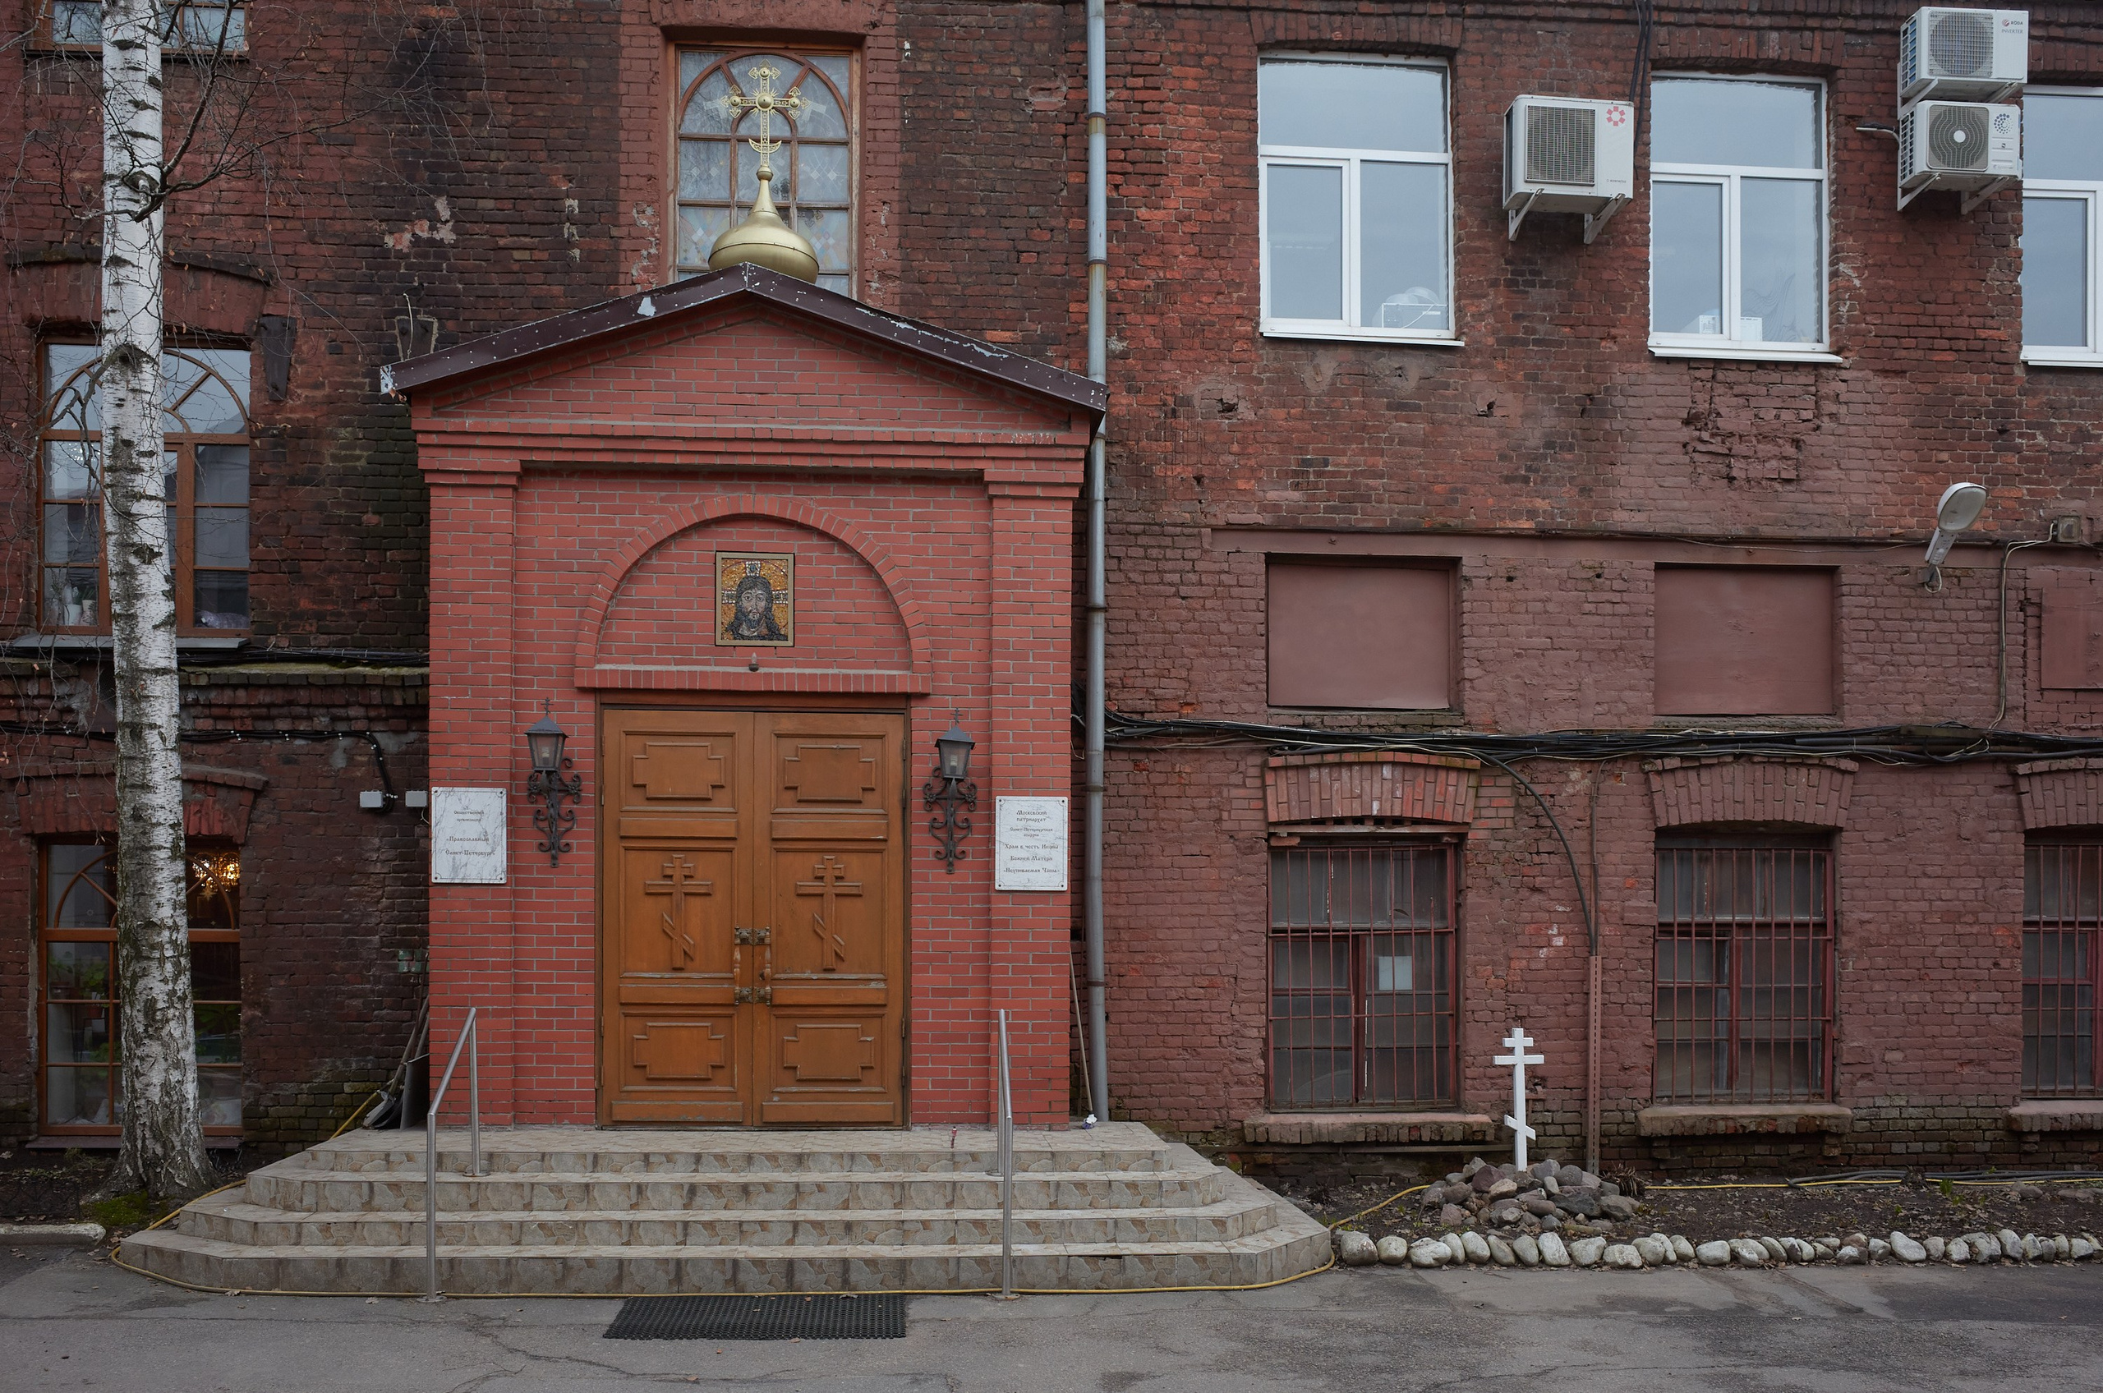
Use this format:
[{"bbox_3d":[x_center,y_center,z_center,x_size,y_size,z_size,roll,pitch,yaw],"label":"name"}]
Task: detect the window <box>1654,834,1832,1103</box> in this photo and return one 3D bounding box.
[{"bbox_3d":[5.097,2.017,12.030,1.360,1.970,0.120,0,-1,-4],"label":"window"}]

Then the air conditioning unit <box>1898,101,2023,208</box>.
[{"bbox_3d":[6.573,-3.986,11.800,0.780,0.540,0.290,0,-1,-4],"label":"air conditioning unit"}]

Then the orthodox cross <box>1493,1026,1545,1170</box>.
[{"bbox_3d":[3.009,2.585,10.500,0.325,0.930,0.060,0,-1,-4],"label":"orthodox cross"}]

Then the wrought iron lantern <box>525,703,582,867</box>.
[{"bbox_3d":[-3.116,0.539,10.230,0.340,1.040,0.350,0,-1,-4],"label":"wrought iron lantern"}]

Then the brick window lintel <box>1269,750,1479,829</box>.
[{"bbox_3d":[2.247,0.650,11.419,1.500,0.530,0.200,1,-2,-4],"label":"brick window lintel"}]

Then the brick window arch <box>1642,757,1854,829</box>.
[{"bbox_3d":[5.121,0.704,11.960,1.620,0.530,0.160,0,-1,-4],"label":"brick window arch"}]

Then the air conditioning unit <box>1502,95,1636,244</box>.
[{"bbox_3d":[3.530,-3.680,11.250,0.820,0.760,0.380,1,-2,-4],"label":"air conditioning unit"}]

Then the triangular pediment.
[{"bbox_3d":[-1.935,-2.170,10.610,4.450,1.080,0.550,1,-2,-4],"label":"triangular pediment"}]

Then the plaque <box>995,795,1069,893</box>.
[{"bbox_3d":[-0.125,0.962,10.636,0.470,0.610,0.030,1,-2,-4],"label":"plaque"}]

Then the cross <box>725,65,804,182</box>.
[{"bbox_3d":[-1.928,-3.881,11.000,0.560,0.800,0.080,0,-1,-3],"label":"cross"}]

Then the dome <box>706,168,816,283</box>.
[{"bbox_3d":[-1.932,-3.106,11.000,0.745,0.900,0.745,0,-1,-4],"label":"dome"}]

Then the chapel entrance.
[{"bbox_3d":[-1.932,1.422,10.580,1.980,2.710,0.180,0,-1,-4],"label":"chapel entrance"}]

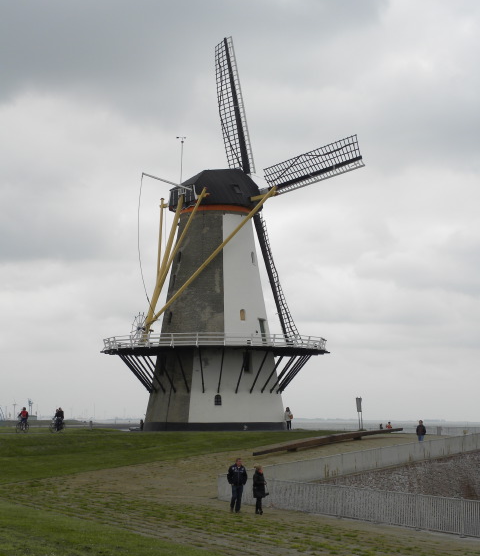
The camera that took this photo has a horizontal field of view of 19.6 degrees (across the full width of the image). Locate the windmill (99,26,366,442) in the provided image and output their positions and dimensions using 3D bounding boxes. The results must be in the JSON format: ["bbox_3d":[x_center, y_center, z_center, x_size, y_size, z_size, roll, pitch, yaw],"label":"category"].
[{"bbox_3d":[-1.736,-3.619,99.812,16.400,29.024,23.400,5,-7,-37],"label":"windmill"}]

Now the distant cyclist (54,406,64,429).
[{"bbox_3d":[-12.676,9.948,97.000,0.650,1.750,1.650,4,-7,-35],"label":"distant cyclist"}]

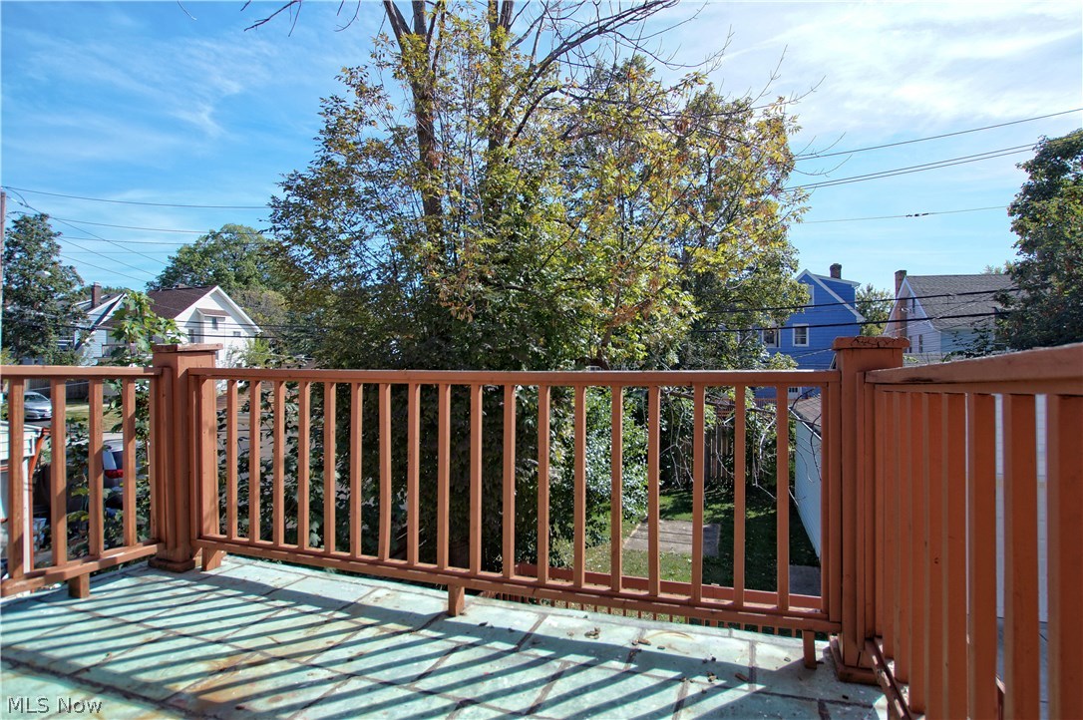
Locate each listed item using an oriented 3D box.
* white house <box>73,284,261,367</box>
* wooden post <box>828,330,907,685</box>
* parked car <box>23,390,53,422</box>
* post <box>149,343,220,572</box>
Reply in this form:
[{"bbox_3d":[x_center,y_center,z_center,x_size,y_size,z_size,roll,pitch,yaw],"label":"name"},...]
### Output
[{"bbox_3d":[-29.200,-1.150,41.800,11.200,8.600,8.600,0,0,20],"label":"white house"},{"bbox_3d":[1.152,0.510,1.940,0.208,1.175,0.208,0,0,17],"label":"wooden post"},{"bbox_3d":[-27.400,2.390,28.400,4.500,1.430,1.800,0,0,23],"label":"parked car"},{"bbox_3d":[-1.930,0.510,2.930,0.225,1.180,0.225,0,0,22],"label":"post"}]

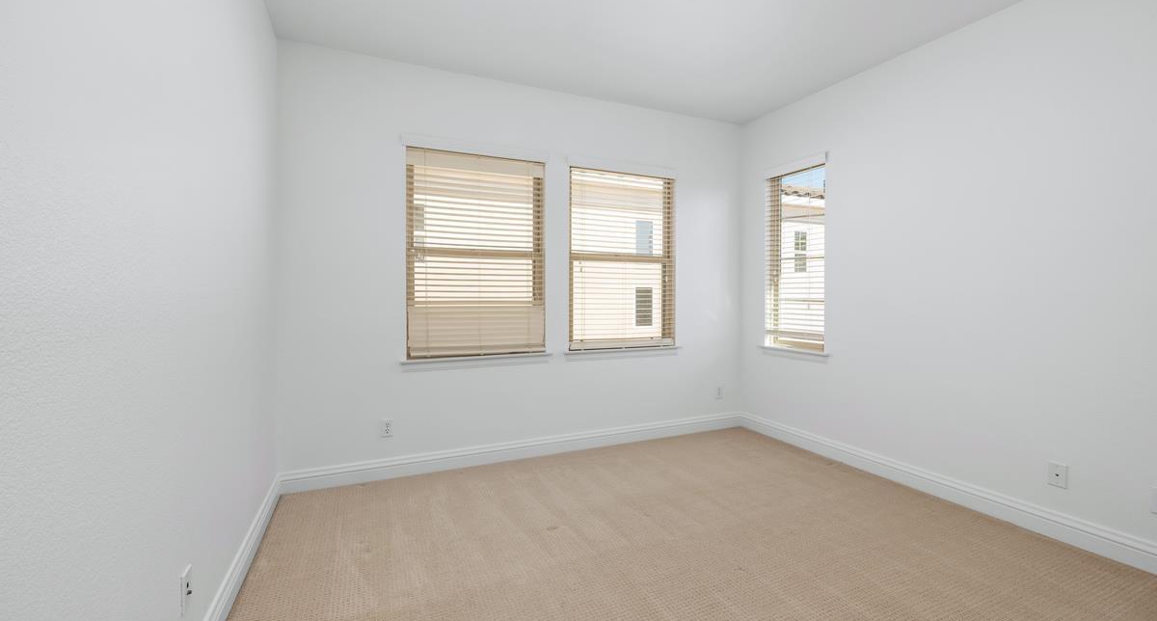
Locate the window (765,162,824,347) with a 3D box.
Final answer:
[{"bbox_3d":[1.735,-0.410,3.587,0.100,1.450,0.560,-1,1,-25],"label":"window"}]

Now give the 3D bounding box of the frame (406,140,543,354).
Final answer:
[{"bbox_3d":[-0.702,-0.386,3.180,0.950,1.400,0.060,0,1,-22],"label":"frame"}]

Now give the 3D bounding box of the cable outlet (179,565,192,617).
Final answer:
[{"bbox_3d":[-1.166,0.833,1.338,0.008,0.115,0.071,-1,1,-25],"label":"cable outlet"}]

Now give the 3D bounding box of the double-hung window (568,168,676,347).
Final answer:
[{"bbox_3d":[0.353,-0.405,3.645,0.950,1.400,0.100,0,1,-22],"label":"double-hung window"}]

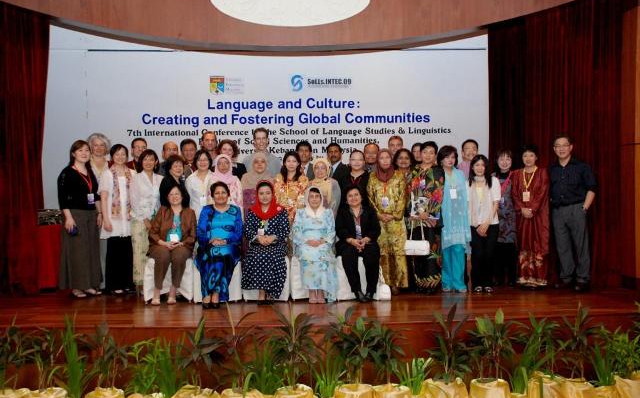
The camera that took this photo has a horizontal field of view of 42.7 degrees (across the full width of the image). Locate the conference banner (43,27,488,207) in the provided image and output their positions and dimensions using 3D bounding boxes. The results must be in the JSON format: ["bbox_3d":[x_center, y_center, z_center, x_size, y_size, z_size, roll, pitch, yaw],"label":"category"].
[{"bbox_3d":[-0.693,-1.004,10.400,5.670,2.325,0.050,-1,1,-2],"label":"conference banner"}]

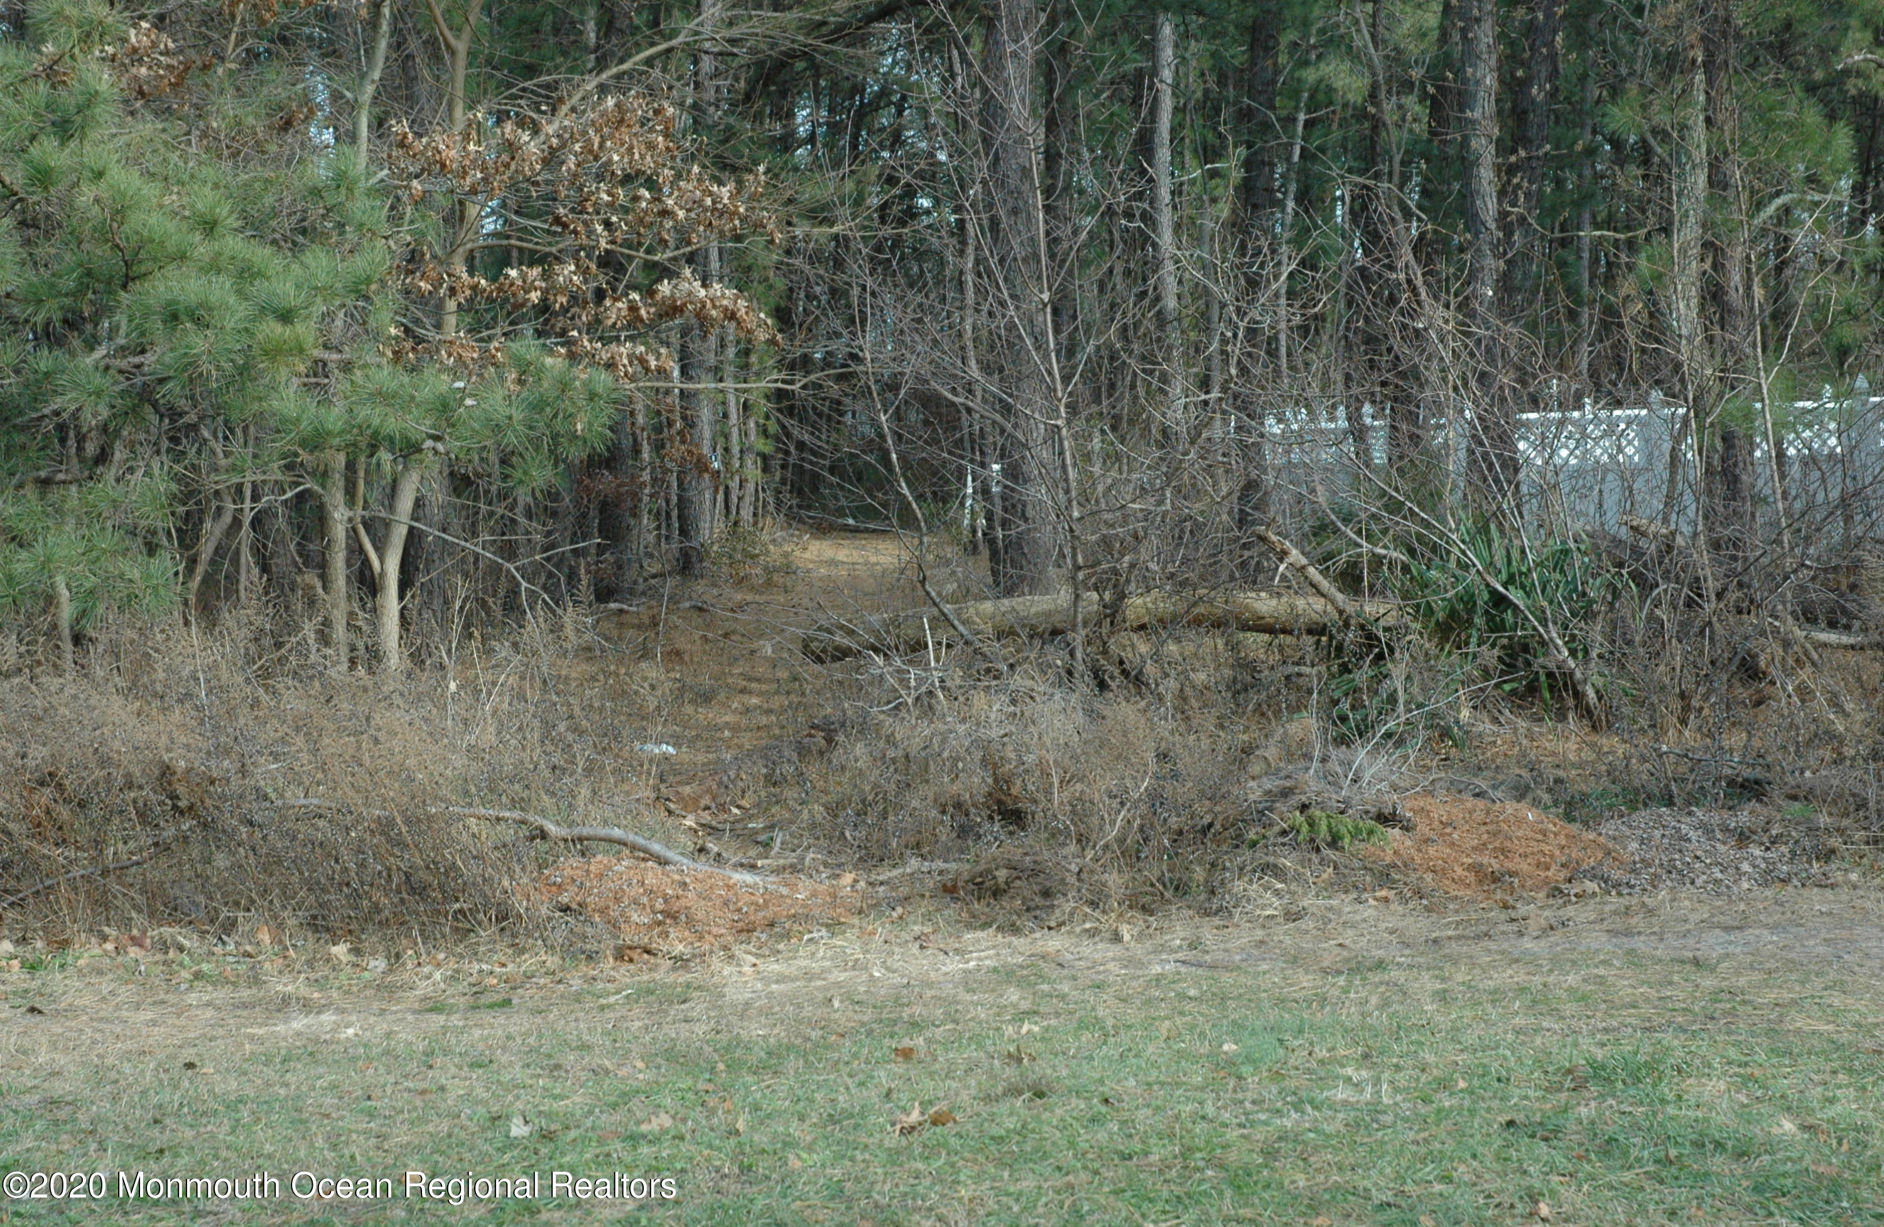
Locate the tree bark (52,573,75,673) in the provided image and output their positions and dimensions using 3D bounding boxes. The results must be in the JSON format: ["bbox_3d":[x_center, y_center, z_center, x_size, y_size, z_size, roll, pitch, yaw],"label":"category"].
[{"bbox_3d":[-4.838,0.053,19.000,0.120,0.560,0.110,-2,3,0],"label":"tree bark"}]

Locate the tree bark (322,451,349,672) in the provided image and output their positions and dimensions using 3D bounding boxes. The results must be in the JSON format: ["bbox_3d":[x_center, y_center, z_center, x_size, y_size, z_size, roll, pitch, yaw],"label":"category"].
[{"bbox_3d":[-3.514,-0.299,20.000,0.140,1.300,0.130,-2,3,0],"label":"tree bark"}]

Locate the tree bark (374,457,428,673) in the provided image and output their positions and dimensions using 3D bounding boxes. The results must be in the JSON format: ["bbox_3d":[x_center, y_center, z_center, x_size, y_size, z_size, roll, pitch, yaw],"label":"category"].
[{"bbox_3d":[-3.135,-0.281,20.000,0.290,1.270,0.170,-2,3,0],"label":"tree bark"}]

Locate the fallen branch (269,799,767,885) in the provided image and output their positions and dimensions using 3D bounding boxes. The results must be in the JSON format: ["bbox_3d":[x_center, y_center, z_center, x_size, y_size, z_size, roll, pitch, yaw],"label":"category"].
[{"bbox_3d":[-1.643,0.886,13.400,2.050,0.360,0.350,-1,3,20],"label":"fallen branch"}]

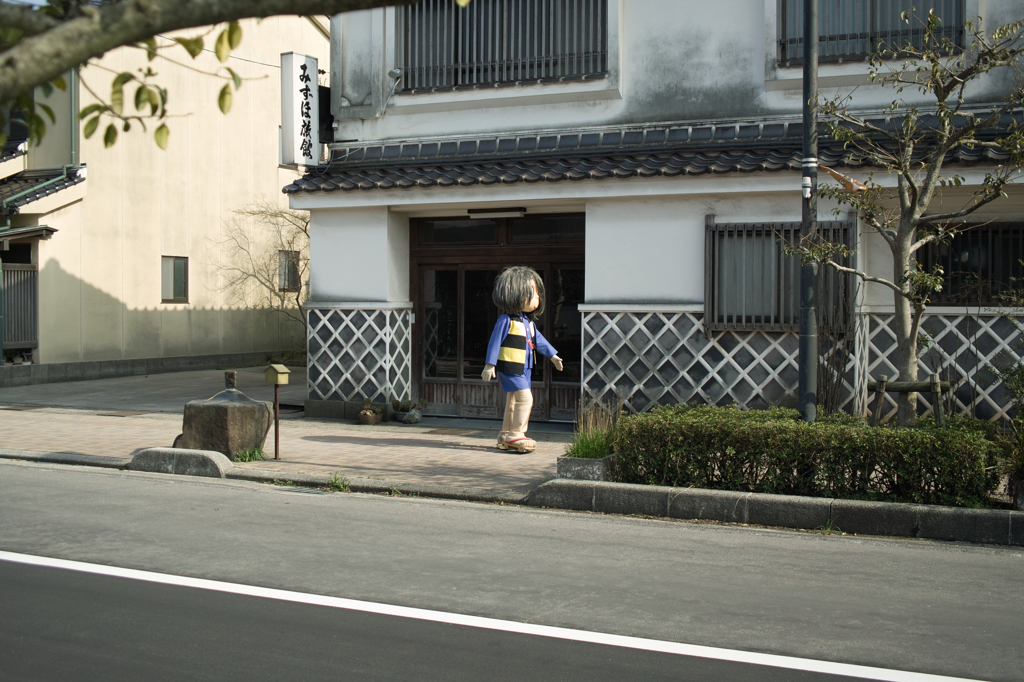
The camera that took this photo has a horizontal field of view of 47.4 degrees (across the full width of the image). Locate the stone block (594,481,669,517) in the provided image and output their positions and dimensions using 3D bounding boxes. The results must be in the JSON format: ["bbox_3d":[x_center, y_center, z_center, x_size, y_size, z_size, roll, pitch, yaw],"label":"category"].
[{"bbox_3d":[0.963,1.229,9.064,0.606,0.195,0.220,1,2,25],"label":"stone block"}]

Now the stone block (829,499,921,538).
[{"bbox_3d":[2.640,1.281,8.455,0.595,0.215,0.180,1,3,25],"label":"stone block"}]

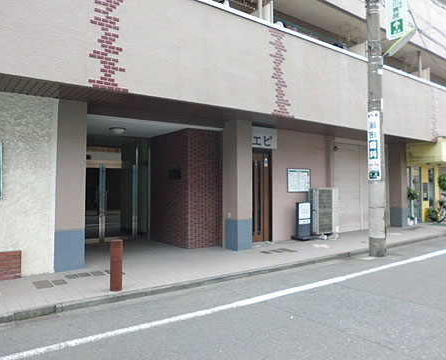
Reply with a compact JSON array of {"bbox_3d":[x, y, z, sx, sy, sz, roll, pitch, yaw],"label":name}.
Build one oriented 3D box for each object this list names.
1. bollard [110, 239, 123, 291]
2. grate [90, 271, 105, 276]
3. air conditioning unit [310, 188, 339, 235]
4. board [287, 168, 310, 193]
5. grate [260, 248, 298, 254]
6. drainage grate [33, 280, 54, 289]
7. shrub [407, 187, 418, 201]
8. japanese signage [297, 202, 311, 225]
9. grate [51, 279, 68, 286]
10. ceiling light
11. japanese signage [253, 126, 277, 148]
[{"bbox_3d":[-1.475,1.185,5.000,0.170,0.690,0.170,1,-2,-36],"label":"bollard"},{"bbox_3d":[-2.050,1.550,5.930,0.170,0.020,0.310,1,-2,-36],"label":"grate"},{"bbox_3d":[2.908,0.890,10.354,0.910,1.290,0.345,1,-1,-36],"label":"air conditioning unit"},{"bbox_3d":[2.154,0.032,10.173,0.940,0.640,0.030,1,-1,-36],"label":"board"},{"bbox_3d":[1.267,1.633,8.140,0.760,0.030,0.460,1,-1,-36],"label":"grate"},{"bbox_3d":[-2.630,1.538,5.270,0.210,0.020,0.450,1,-2,-36],"label":"drainage grate"},{"bbox_3d":[7.258,0.517,13.800,0.420,0.530,0.420,1,-1,-36],"label":"shrub"},{"bbox_3d":[2.330,0.960,10.250,0.530,0.630,0.100,1,-2,-36],"label":"japanese signage"},{"bbox_3d":[-2.435,1.540,5.380,0.165,0.020,0.290,1,-2,-36],"label":"grate"},{"bbox_3d":[-2.445,-1.123,8.380,0.370,0.170,0.370,1,-1,-36],"label":"ceiling light"},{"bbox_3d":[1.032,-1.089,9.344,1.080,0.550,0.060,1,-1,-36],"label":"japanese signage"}]

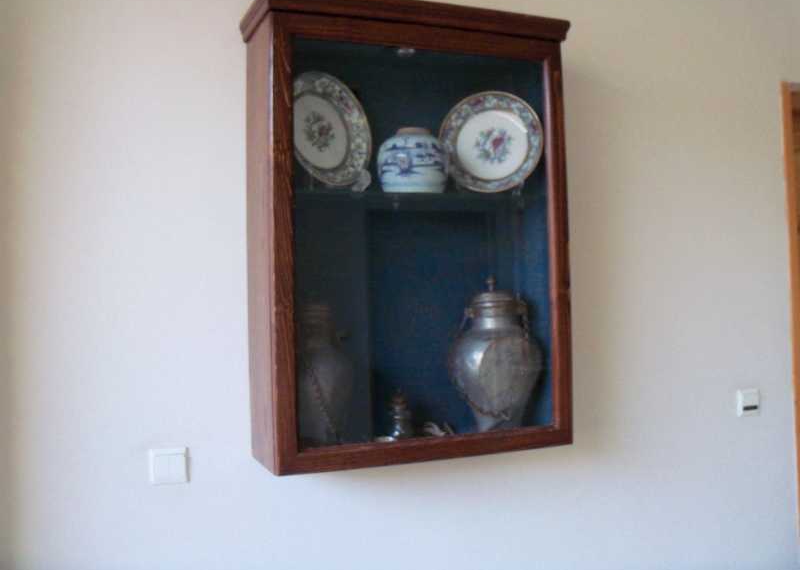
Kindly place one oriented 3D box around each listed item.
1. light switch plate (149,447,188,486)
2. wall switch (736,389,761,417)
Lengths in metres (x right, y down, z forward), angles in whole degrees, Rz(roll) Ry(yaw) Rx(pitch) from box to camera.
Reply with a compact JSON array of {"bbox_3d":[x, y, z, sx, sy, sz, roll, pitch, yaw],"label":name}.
[{"bbox_3d":[-0.527,0.415,1.848,0.081,0.081,0.012,-1,-1,-22],"label":"light switch plate"},{"bbox_3d":[1.075,0.365,2.487,0.081,0.082,0.013,-1,-1,-22],"label":"wall switch"}]

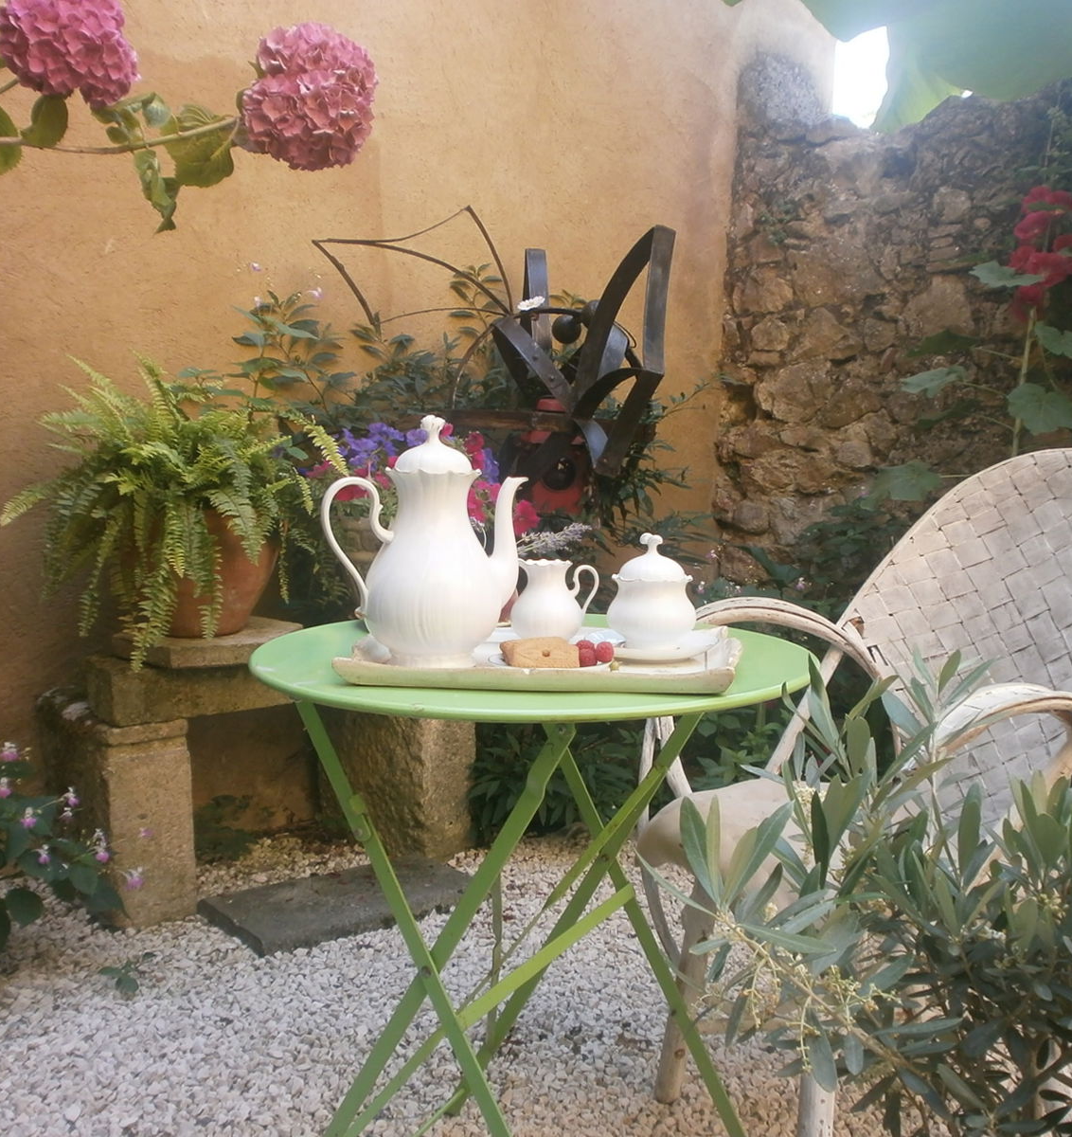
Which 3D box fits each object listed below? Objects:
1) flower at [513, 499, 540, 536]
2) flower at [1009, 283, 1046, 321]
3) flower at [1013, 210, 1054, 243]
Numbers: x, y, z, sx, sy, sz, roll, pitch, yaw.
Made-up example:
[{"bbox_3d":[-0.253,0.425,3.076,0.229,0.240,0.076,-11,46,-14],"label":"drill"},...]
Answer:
[{"bbox_3d":[-0.023,-0.110,2.550,0.066,0.077,0.045,0,7,-1],"label":"flower"},{"bbox_3d":[1.082,-0.585,2.600,0.060,0.083,0.083,-7,10,-44],"label":"flower"},{"bbox_3d":[1.095,-0.753,2.600,0.060,0.070,0.088,-6,9,-40],"label":"flower"}]

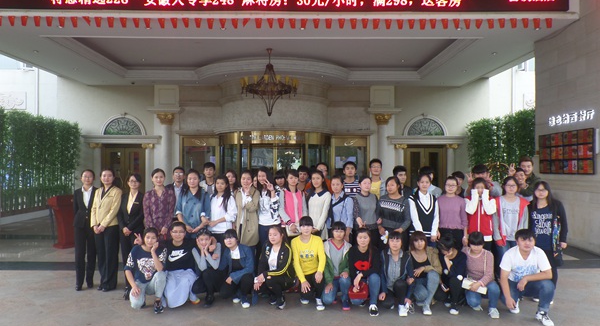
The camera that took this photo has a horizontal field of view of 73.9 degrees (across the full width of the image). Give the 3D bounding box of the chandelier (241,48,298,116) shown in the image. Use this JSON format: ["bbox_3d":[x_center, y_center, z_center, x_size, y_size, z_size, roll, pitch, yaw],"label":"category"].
[{"bbox_3d":[-0.889,-2.356,11.700,1.700,2.000,1.700,0,-1,0],"label":"chandelier"}]

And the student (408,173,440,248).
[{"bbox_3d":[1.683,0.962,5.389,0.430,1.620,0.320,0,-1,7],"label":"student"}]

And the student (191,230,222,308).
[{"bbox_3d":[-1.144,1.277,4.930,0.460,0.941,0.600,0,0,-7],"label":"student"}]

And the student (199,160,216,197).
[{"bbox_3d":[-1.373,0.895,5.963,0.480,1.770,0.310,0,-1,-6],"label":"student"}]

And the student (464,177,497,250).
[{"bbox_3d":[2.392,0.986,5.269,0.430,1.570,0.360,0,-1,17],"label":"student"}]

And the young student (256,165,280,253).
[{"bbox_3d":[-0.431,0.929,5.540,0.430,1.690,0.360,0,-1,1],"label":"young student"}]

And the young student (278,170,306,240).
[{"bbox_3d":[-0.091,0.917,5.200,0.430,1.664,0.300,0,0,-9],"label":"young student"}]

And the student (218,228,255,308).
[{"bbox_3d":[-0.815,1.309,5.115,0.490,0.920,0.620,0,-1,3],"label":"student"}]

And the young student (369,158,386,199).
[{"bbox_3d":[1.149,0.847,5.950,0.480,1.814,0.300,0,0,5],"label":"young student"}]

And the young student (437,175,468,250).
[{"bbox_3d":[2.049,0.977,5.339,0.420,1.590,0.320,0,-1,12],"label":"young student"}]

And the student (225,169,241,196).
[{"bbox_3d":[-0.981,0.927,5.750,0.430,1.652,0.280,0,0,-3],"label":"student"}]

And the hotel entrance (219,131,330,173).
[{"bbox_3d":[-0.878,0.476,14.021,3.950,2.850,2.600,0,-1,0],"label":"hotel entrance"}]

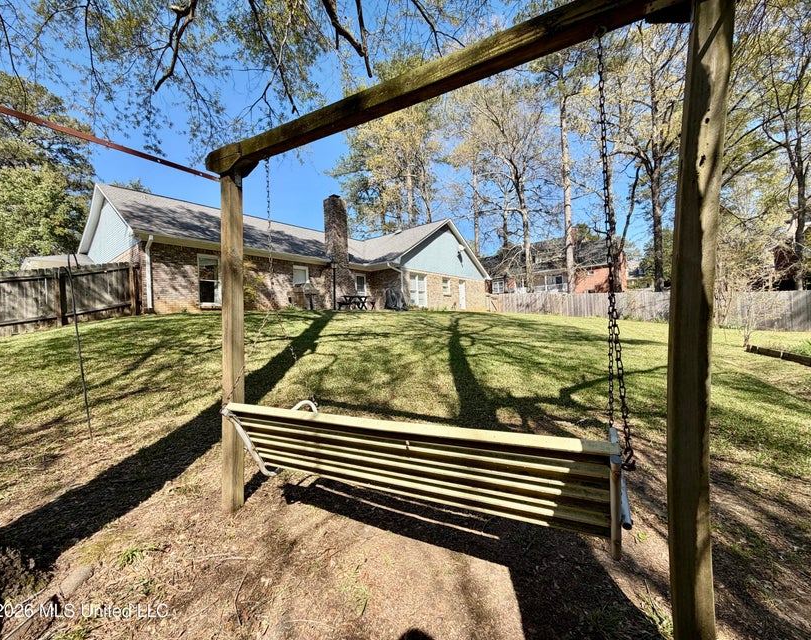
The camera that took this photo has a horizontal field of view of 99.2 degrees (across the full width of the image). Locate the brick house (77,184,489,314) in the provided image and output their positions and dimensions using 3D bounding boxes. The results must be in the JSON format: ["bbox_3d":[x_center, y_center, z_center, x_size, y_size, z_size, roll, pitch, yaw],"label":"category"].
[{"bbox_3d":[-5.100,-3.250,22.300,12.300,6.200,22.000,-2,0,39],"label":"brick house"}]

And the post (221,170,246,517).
[{"bbox_3d":[-1.062,0.127,2.130,0.092,2.080,0.092,0,0,27],"label":"post"}]

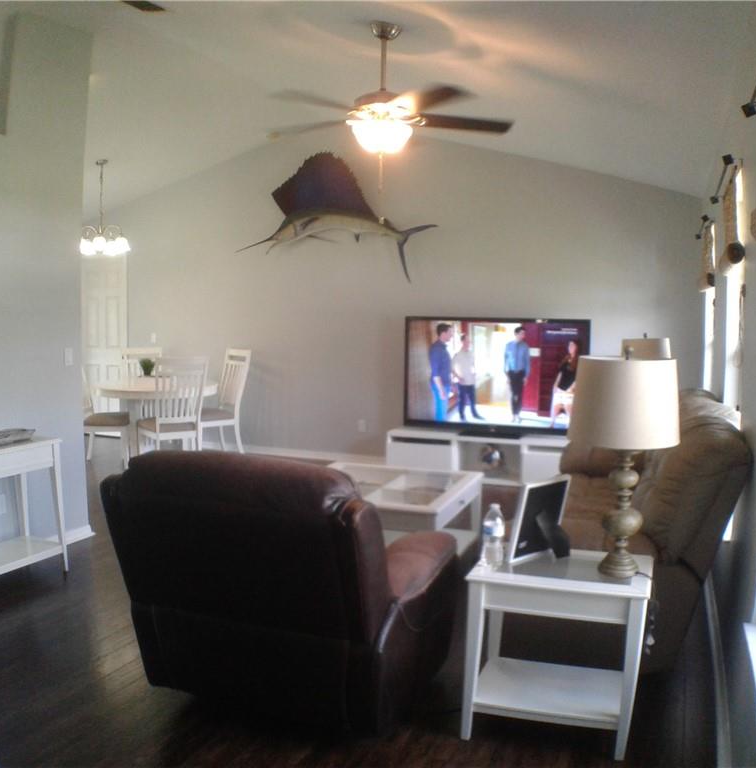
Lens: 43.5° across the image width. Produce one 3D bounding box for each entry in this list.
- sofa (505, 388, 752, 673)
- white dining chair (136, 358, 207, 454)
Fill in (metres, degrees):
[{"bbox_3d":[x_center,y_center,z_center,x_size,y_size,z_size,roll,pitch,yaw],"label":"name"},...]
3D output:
[{"bbox_3d":[1.182,0.566,4.450,0.920,0.950,1.950,2,6,18],"label":"sofa"},{"bbox_3d":[-1.560,0.268,7.150,0.440,0.940,0.500,-3,7,-31],"label":"white dining chair"}]

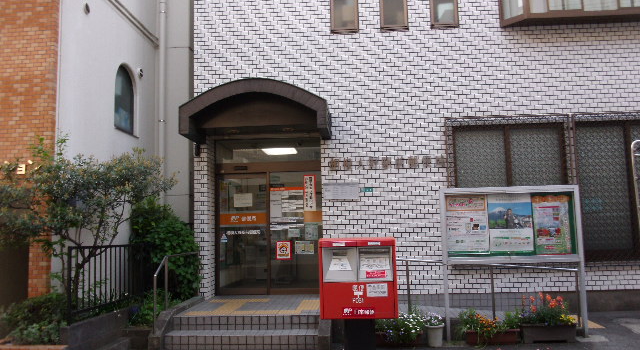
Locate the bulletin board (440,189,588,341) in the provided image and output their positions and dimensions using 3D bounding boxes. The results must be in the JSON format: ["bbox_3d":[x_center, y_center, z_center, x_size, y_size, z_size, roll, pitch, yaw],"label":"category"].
[{"bbox_3d":[2.355,1.074,6.302,1.685,1.845,0.130,-2,-5,4],"label":"bulletin board"}]

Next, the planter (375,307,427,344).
[{"bbox_3d":[0.924,1.820,6.172,0.630,0.420,0.310,-2,-6,3],"label":"planter"}]

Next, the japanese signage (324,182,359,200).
[{"bbox_3d":[0.332,0.252,8.044,0.547,0.254,0.035,-2,-6,3],"label":"japanese signage"}]

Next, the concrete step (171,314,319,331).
[{"bbox_3d":[-0.923,1.856,6.567,1.853,0.168,0.310,-2,-5,4],"label":"concrete step"}]

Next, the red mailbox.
[{"bbox_3d":[0.405,1.056,5.385,0.762,0.800,0.500,-2,-6,3],"label":"red mailbox"}]

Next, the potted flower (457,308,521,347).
[{"bbox_3d":[2.032,1.804,6.260,0.710,0.420,0.320,-2,-5,4],"label":"potted flower"}]

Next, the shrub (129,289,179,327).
[{"bbox_3d":[-2.167,1.742,6.757,0.550,0.430,0.520,-2,-6,3],"label":"shrub"}]

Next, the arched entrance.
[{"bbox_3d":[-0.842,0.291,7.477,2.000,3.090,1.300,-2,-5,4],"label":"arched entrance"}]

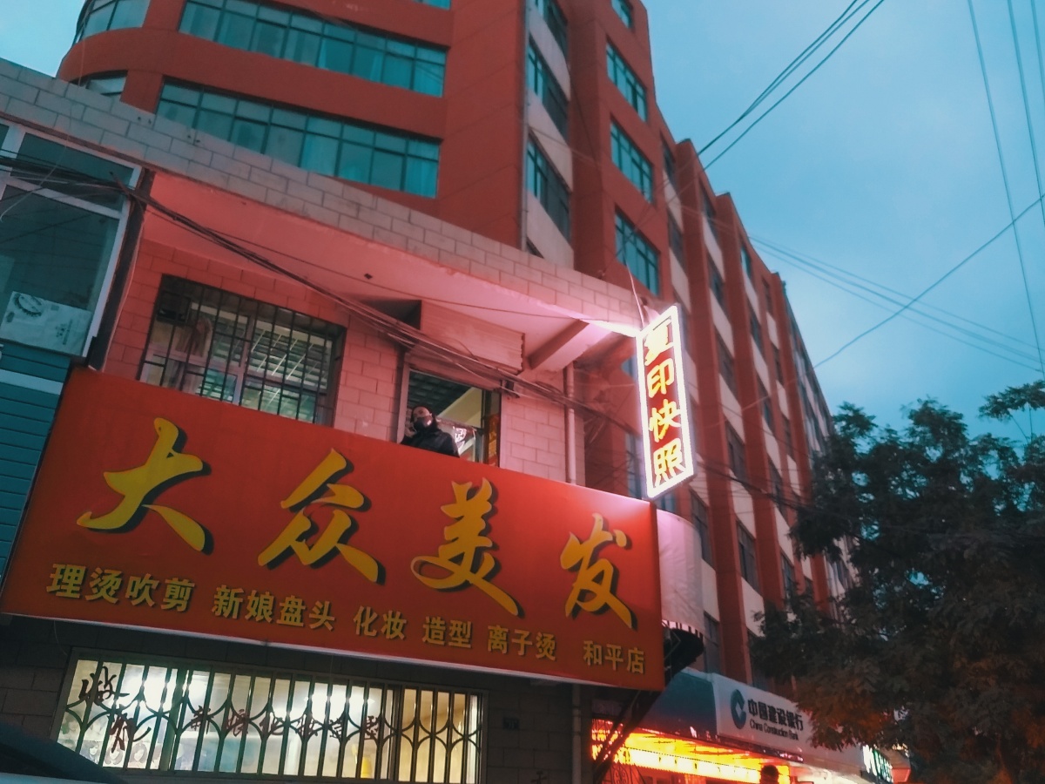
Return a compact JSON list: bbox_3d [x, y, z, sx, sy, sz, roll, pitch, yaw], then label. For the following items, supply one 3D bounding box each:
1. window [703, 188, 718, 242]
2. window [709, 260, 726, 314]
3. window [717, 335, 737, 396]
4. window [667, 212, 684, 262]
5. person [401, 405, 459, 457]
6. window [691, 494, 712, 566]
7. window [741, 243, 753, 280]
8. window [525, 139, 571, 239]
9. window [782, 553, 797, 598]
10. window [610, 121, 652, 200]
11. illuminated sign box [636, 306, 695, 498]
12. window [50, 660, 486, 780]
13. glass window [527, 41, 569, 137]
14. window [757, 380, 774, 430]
[{"bbox_3d":[6.978,-6.604,30.718,0.150,1.798,2.387,-13,-30,25],"label":"window"},{"bbox_3d":[6.953,-3.863,29.034,0.150,1.910,2.290,-13,-31,25],"label":"window"},{"bbox_3d":[6.902,-0.803,27.736,0.150,1.831,2.387,-13,-30,25],"label":"window"},{"bbox_3d":[5.089,-4.992,26.874,0.150,1.810,1.810,-13,-31,25],"label":"window"},{"bbox_3d":[-0.921,0.889,7.685,0.550,1.650,0.380,12,-30,-20],"label":"person"},{"bbox_3d":[4.949,3.760,22.243,0.150,1.900,1.810,-13,-31,25],"label":"window"},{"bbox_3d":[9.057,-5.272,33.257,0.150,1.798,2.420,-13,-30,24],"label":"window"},{"bbox_3d":[0.655,-4.866,20.096,0.150,1.799,2.518,-13,-30,25],"label":"window"},{"bbox_3d":[8.905,6.331,27.293,0.150,1.798,2.420,-13,-30,24],"label":"window"},{"bbox_3d":[3.196,-6.603,23.807,0.150,1.798,2.551,-19,-33,33],"label":"window"},{"bbox_3d":[1.542,0.091,8.691,0.120,1.980,0.710,16,-31,-26],"label":"illuminated sign box"},{"bbox_3d":[-1.950,2.895,7.074,3.660,0.820,0.120,16,-31,-26],"label":"window"},{"bbox_3d":[0.693,-7.774,21.591,0.150,1.798,2.518,-13,-30,25],"label":"glass window"},{"bbox_3d":[8.995,0.484,30.043,0.150,1.850,2.190,-13,-31,25],"label":"window"}]

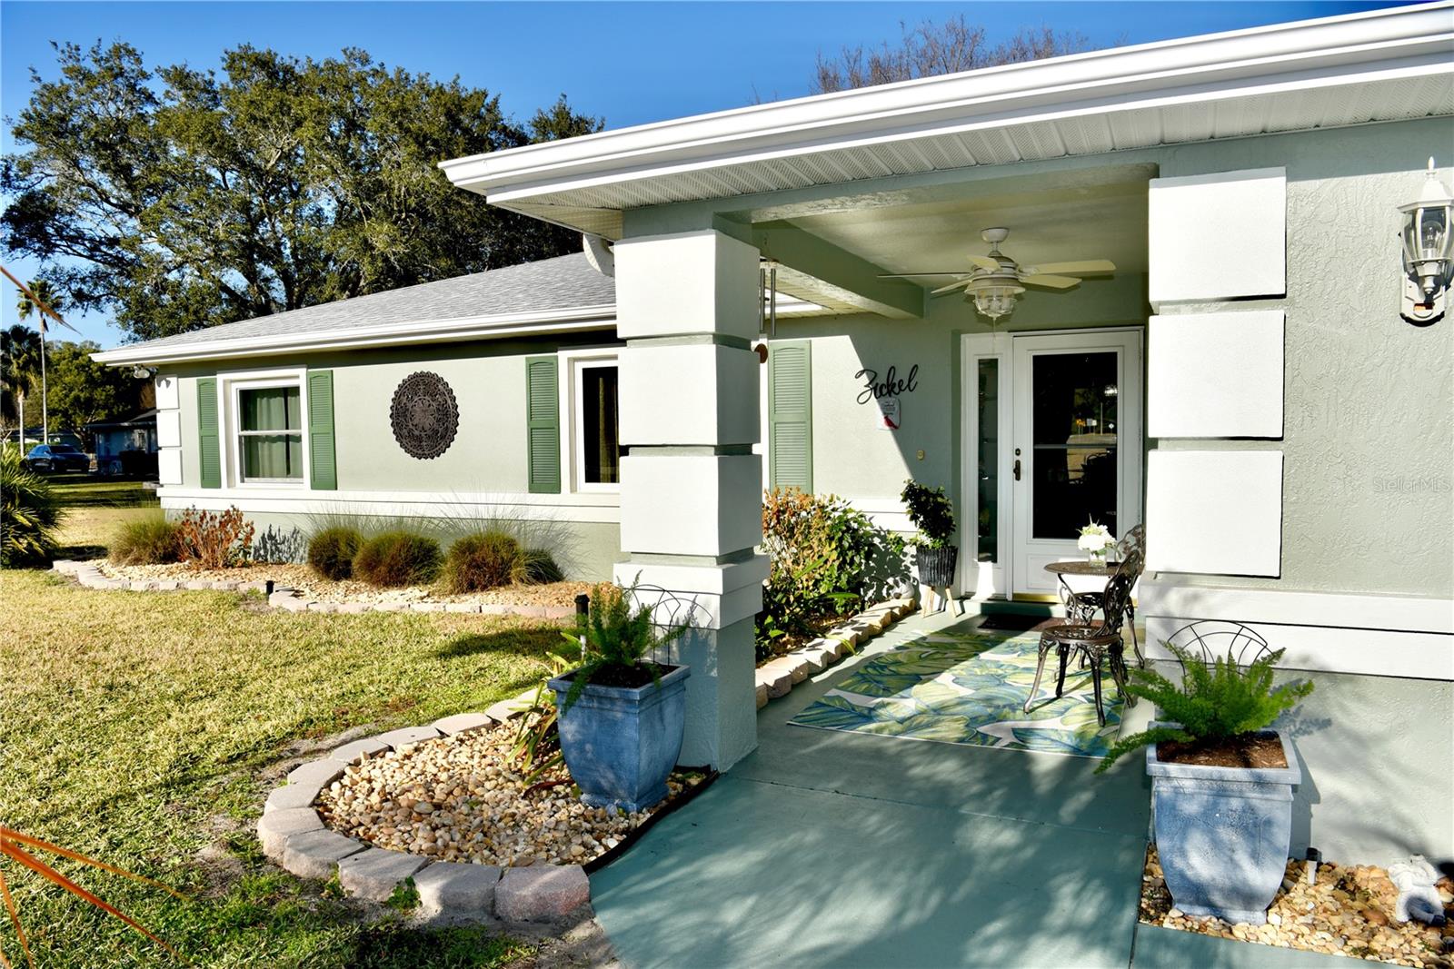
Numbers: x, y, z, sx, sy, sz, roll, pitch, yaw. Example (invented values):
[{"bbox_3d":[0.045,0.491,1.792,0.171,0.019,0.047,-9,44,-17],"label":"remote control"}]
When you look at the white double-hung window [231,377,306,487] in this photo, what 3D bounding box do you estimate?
[{"bbox_3d":[-5.336,-0.588,11.254,1.260,1.250,0.120,1,3,27],"label":"white double-hung window"}]

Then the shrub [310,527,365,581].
[{"bbox_3d":[-3.971,0.698,9.850,0.570,0.550,0.570,1,3,24],"label":"shrub"}]

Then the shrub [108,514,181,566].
[{"bbox_3d":[-6.727,0.619,11.212,0.827,0.570,0.807,1,3,25],"label":"shrub"}]

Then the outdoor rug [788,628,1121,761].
[{"bbox_3d":[1.503,1.121,5.627,1.502,0.012,2.499,1,3,24],"label":"outdoor rug"}]

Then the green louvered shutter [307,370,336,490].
[{"bbox_3d":[-4.335,-0.574,10.418,0.375,1.282,0.040,1,3,25],"label":"green louvered shutter"}]

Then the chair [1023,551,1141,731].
[{"bbox_3d":[1.782,0.727,4.775,0.480,0.828,0.420,2,3,41],"label":"chair"}]

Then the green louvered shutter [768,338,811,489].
[{"bbox_3d":[0.528,-0.568,8.044,0.366,1.270,0.045,1,3,25],"label":"green louvered shutter"}]

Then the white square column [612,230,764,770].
[{"bbox_3d":[-0.170,0.075,4.201,0.513,2.236,0.511,1,3,25],"label":"white square column"}]

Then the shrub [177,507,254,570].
[{"bbox_3d":[-5.568,0.578,10.579,0.855,0.684,0.741,1,3,25],"label":"shrub"}]

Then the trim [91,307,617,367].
[{"bbox_3d":[-4.243,-1.472,9.944,7.377,0.180,0.150,1,3,26],"label":"trim"}]

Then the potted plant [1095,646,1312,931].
[{"bbox_3d":[1.402,0.857,2.873,0.589,0.798,0.532,1,3,25],"label":"potted plant"}]

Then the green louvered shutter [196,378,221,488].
[{"bbox_3d":[-5.917,-0.590,11.053,0.345,1.270,0.045,1,3,25],"label":"green louvered shutter"}]

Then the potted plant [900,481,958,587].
[{"bbox_3d":[1.586,0.398,7.572,0.440,0.880,0.420,1,3,24],"label":"potted plant"}]

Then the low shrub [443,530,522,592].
[{"bbox_3d":[-2.246,0.674,8.931,0.750,0.541,0.750,-1,3,0],"label":"low shrub"}]

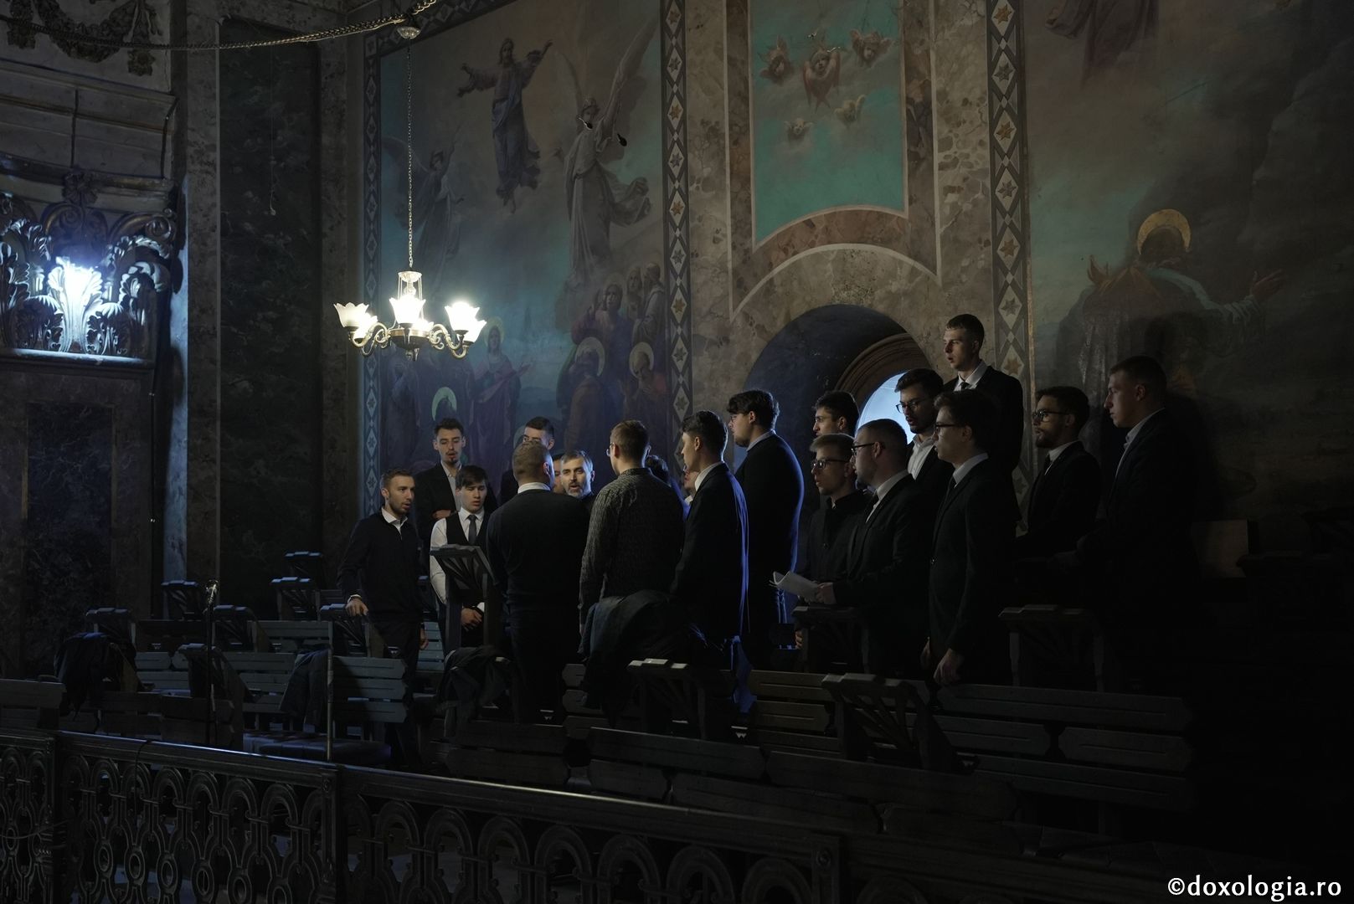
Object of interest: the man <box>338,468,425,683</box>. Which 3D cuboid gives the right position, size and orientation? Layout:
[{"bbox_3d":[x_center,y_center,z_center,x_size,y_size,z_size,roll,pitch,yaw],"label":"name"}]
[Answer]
[{"bbox_3d":[-1.599,0.981,8.838,0.540,1.780,0.400,2,-5,-33],"label":"man"}]

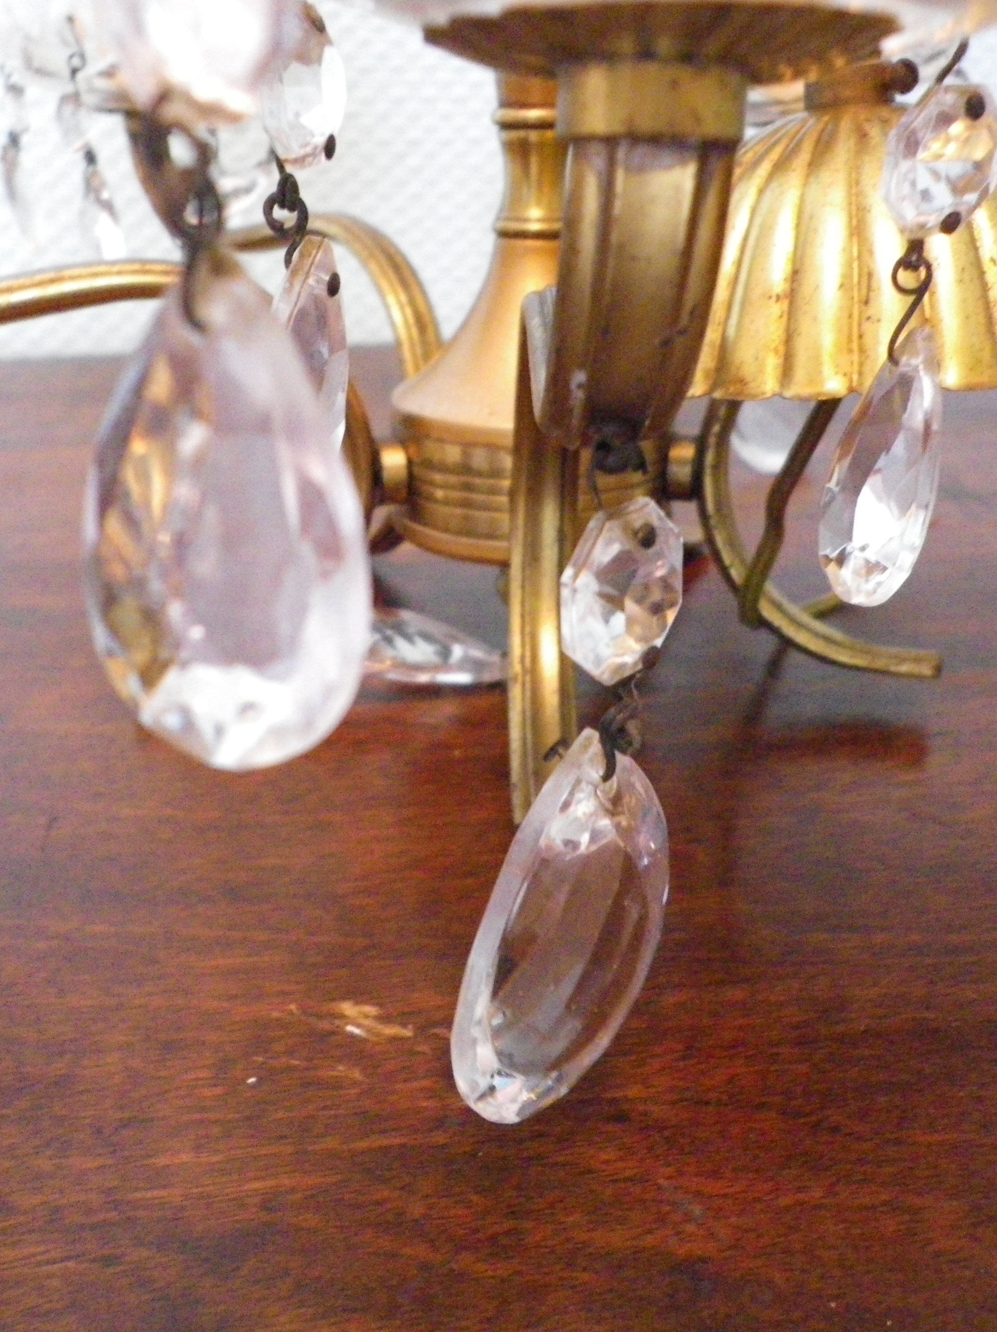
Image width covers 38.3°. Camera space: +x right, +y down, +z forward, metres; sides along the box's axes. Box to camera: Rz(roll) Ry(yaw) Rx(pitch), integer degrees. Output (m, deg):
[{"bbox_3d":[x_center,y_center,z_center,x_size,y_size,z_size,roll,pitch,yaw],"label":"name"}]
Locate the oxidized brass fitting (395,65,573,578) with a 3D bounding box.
[{"bbox_3d":[0.006,-0.056,0.229,0.051,0.073,0.051,0,23,0],"label":"oxidized brass fitting"}]

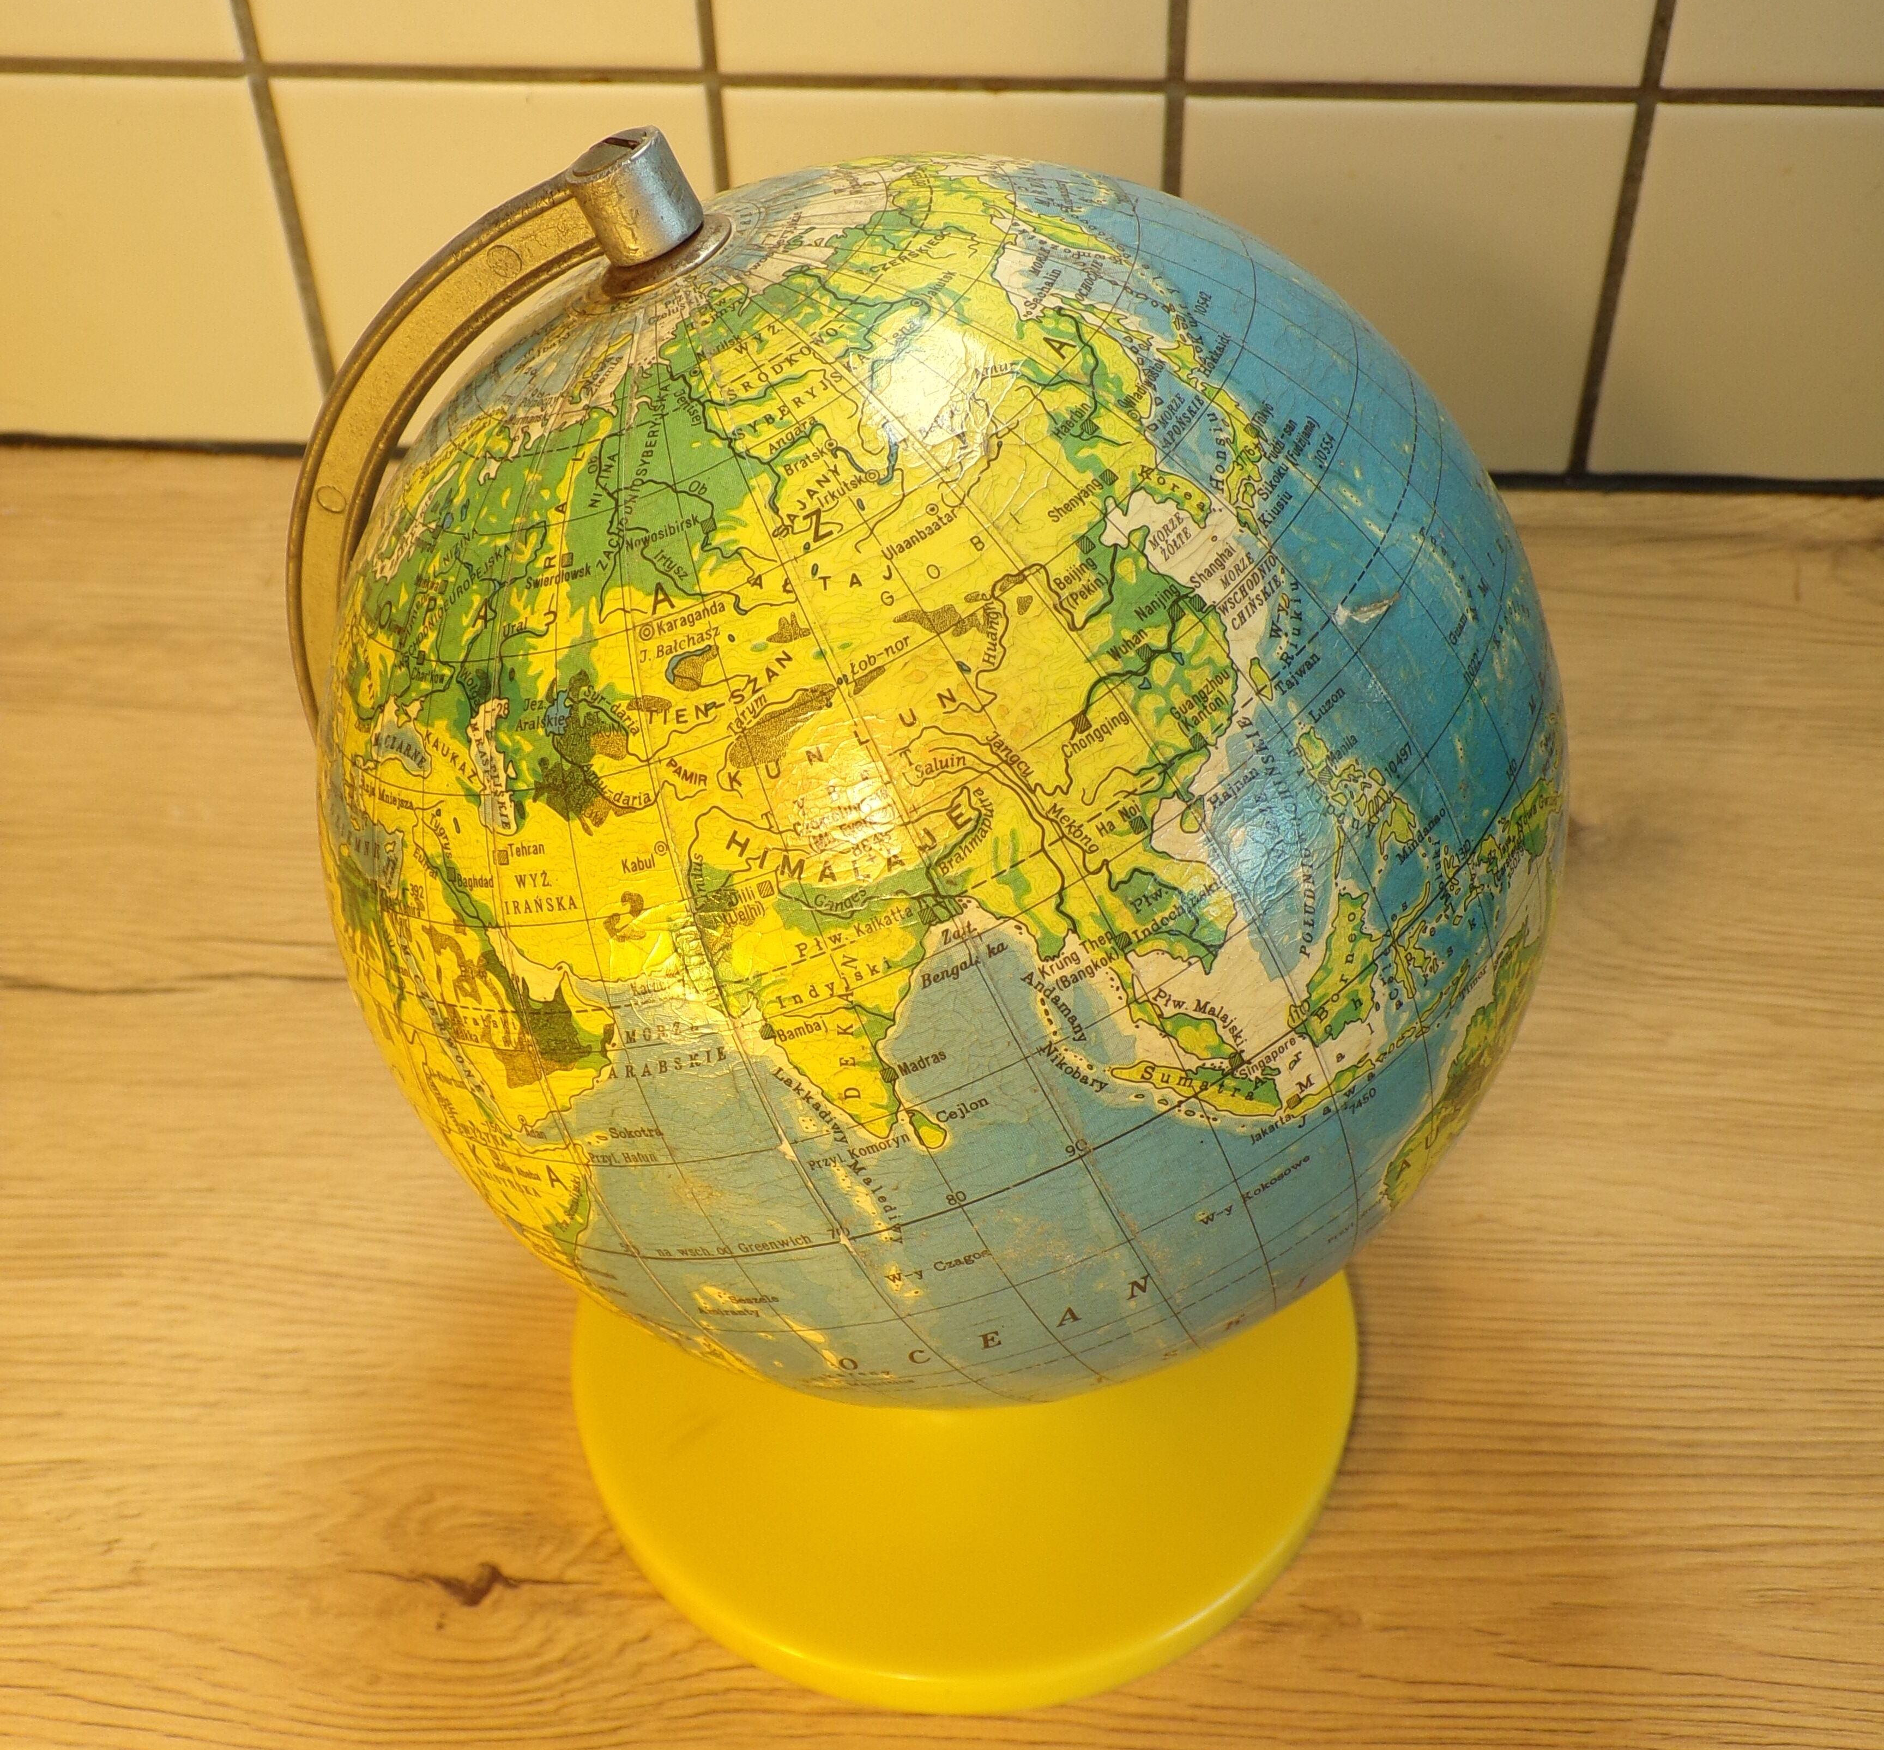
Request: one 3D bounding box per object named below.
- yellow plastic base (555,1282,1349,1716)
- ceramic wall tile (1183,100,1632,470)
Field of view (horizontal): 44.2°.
[{"bbox_3d":[0.003,0.068,0.382,0.131,0.032,0.131,2,44,4],"label":"yellow plastic base"},{"bbox_3d":[0.102,-0.136,0.537,0.098,0.096,0.007,2,44,4],"label":"ceramic wall tile"}]

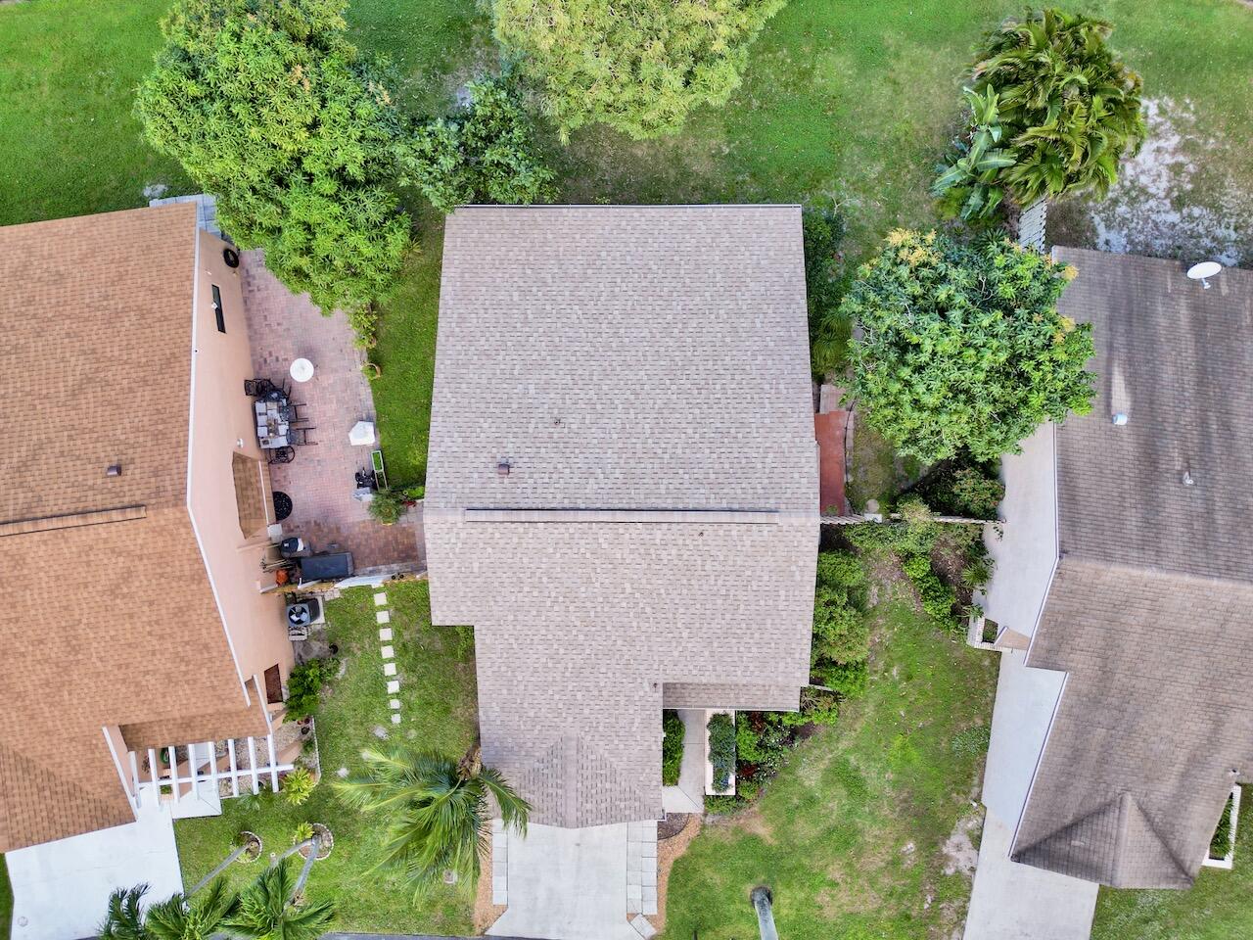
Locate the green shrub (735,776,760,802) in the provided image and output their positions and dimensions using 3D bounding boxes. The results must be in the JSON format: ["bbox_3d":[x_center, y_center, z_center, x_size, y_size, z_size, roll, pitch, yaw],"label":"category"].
[{"bbox_3d":[3.860,10.120,27.450,0.780,0.700,0.850,0,90,0],"label":"green shrub"}]

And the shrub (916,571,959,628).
[{"bbox_3d":[10.096,4.224,28.441,1.310,1.000,1.750,0,90,1],"label":"shrub"}]

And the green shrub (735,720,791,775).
[{"bbox_3d":[4.290,8.690,27.350,1.750,0.900,1.700,0,90,0],"label":"green shrub"}]

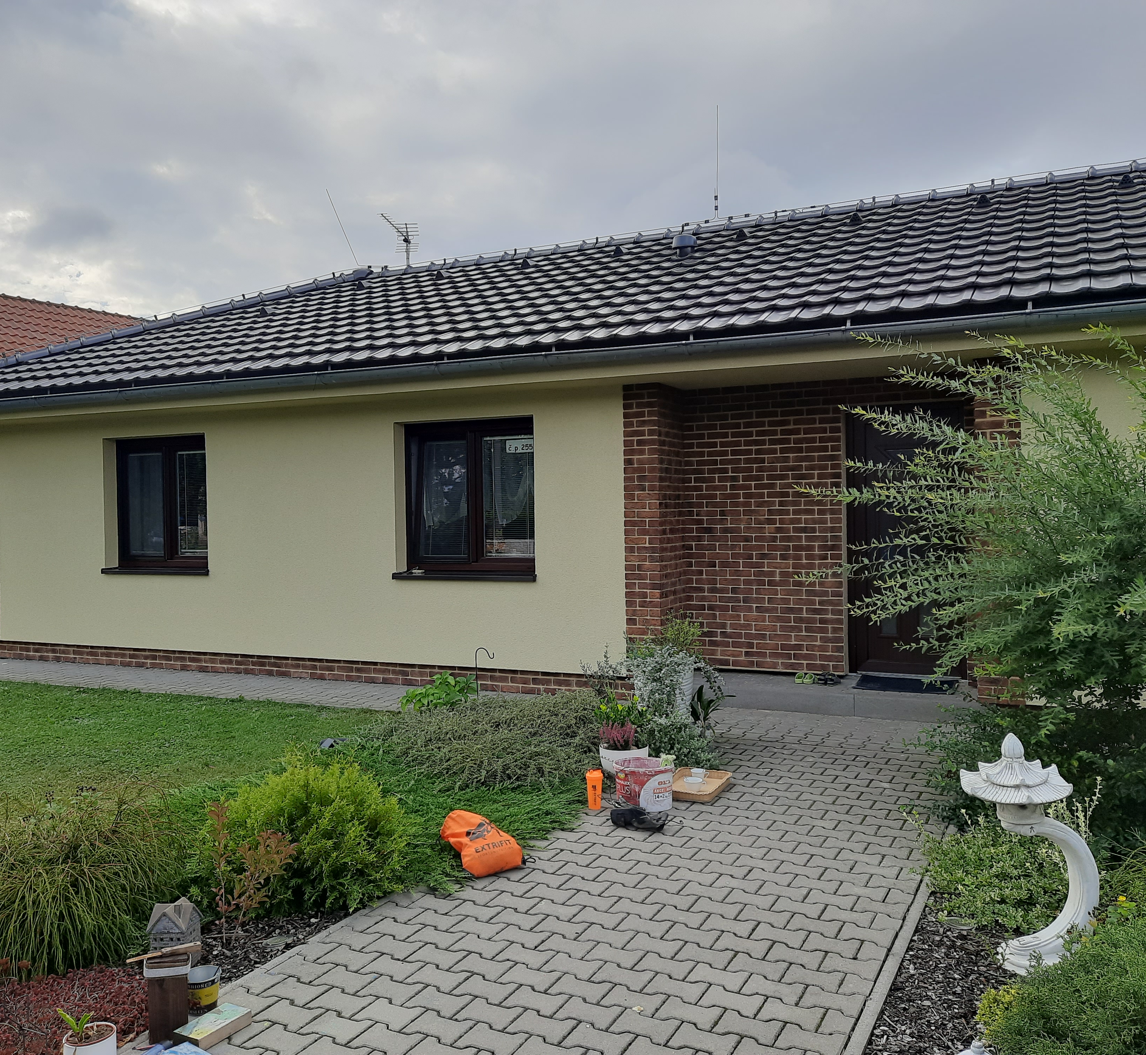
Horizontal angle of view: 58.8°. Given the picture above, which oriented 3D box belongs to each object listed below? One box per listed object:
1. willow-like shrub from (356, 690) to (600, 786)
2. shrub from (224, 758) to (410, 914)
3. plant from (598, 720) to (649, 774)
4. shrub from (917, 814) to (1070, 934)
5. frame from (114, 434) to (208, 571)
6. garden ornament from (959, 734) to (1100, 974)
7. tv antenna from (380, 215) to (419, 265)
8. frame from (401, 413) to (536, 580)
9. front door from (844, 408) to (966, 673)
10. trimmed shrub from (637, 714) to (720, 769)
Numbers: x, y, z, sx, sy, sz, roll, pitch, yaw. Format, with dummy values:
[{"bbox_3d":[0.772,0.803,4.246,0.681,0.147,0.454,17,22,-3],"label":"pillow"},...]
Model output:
[{"bbox_3d":[-0.670,1.305,6.936,1.780,0.410,1.250,0,1,24],"label":"willow-like shrub"},{"bbox_3d":[-1.160,1.311,4.602,0.860,0.590,0.840,-1,1,0],"label":"shrub"},{"bbox_3d":[0.305,1.330,6.120,0.290,0.340,0.290,-1,1,0],"label":"plant"},{"bbox_3d":[1.779,1.365,4.329,0.660,0.380,0.750,0,1,24],"label":"shrub"},{"bbox_3d":[-4.364,-0.262,10.965,1.480,1.400,0.130,0,1,24],"label":"frame"},{"bbox_3d":[1.663,1.156,3.663,0.530,0.840,0.410,-1,1,-9],"label":"garden ornament"},{"bbox_3d":[-2.208,-3.656,12.826,0.320,0.720,1.250,-1,1,5],"label":"tv antenna"},{"bbox_3d":[-0.919,-0.286,9.419,1.480,1.400,0.130,0,1,24],"label":"frame"},{"bbox_3d":[2.829,0.110,8.649,0.979,2.323,0.100,0,1,24],"label":"front door"},{"bbox_3d":[0.705,1.354,6.713,0.570,0.320,0.550,0,1,24],"label":"trimmed shrub"}]

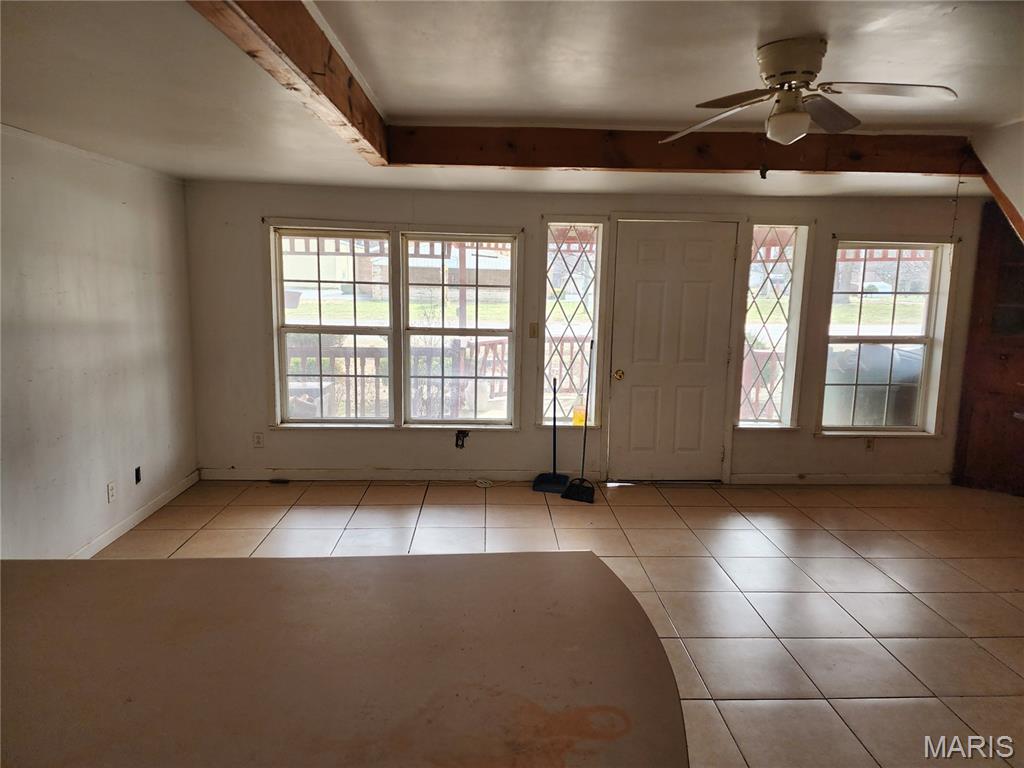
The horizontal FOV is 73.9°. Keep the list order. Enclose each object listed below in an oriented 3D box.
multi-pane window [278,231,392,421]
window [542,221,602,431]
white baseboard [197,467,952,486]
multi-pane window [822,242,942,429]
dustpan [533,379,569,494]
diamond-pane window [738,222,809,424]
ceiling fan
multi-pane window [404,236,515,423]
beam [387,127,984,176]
[{"bbox_3d":[-1.365,-0.429,5.293,0.875,1.491,0.100,1,9,-2],"label":"multi-pane window"},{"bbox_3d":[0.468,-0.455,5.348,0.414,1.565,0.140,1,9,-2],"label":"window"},{"bbox_3d":[0.565,0.745,5.454,6.059,0.090,0.018,1,9,-2],"label":"white baseboard"},{"bbox_3d":[2.961,-0.360,5.443,0.872,1.501,0.100,1,9,-2],"label":"multi-pane window"},{"bbox_3d":[0.308,0.385,5.235,0.277,0.860,0.229,1,9,-2],"label":"dustpan"},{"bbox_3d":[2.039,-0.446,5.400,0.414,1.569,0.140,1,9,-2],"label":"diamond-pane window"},{"bbox_3d":[1.119,-1.167,2.752,1.180,0.385,1.180,1,9,-2],"label":"ceiling fan"},{"bbox_3d":[-0.414,-0.410,5.326,0.858,1.455,0.100,1,9,-2],"label":"multi-pane window"},{"bbox_3d":[1.073,-1.414,4.167,3.626,0.225,0.090,1,9,-2],"label":"beam"}]

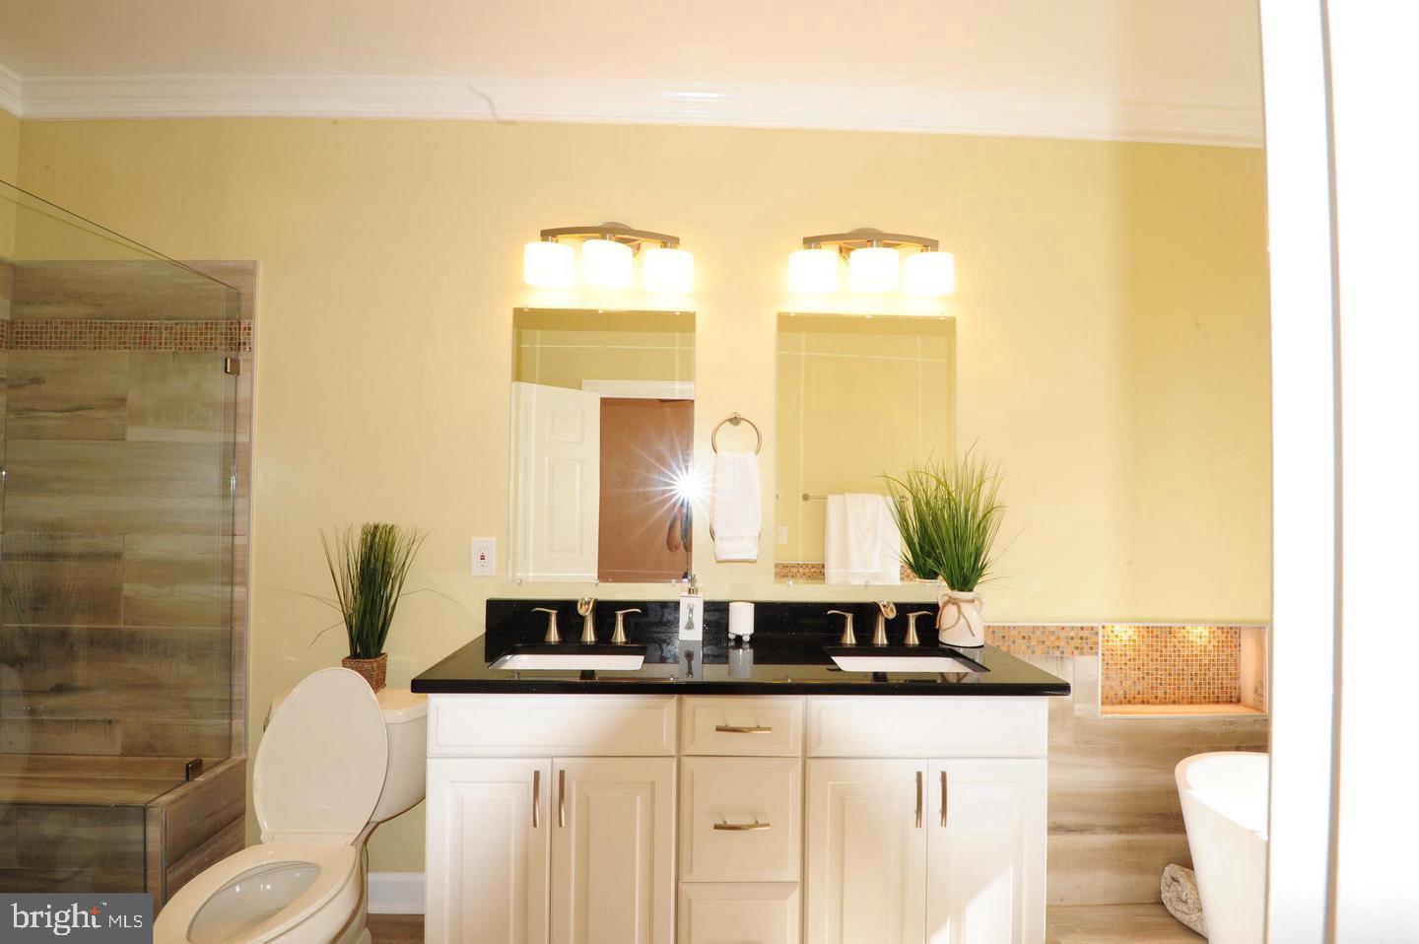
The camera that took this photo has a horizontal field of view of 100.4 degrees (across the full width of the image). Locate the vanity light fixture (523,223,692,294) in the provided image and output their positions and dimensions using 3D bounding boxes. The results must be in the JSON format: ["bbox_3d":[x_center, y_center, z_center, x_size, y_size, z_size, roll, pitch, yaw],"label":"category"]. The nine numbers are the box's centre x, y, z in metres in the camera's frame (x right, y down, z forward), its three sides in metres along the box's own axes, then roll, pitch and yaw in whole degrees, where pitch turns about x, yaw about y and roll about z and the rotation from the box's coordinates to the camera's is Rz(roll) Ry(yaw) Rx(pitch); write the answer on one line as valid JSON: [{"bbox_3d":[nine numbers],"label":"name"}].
[{"bbox_3d":[-0.317,-0.711,1.898,0.535,0.256,0.175,1,-2,-2],"label":"vanity light fixture"}]

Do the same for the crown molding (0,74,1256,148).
[{"bbox_3d":[-0.177,-1.234,1.968,4.245,0.092,0.085,1,-2,-2],"label":"crown molding"}]

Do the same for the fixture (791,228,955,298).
[{"bbox_3d":[0.523,-0.707,1.922,0.536,0.250,0.175,1,-2,-2],"label":"fixture"}]

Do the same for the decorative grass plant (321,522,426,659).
[{"bbox_3d":[-1.031,0.365,1.803,0.306,0.411,0.230,1,-2,-2],"label":"decorative grass plant"}]

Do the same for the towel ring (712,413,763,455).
[{"bbox_3d":[0.088,-0.107,1.941,0.164,0.159,0.066,1,-2,-2],"label":"towel ring"}]

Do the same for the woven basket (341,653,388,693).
[{"bbox_3d":[-1.053,0.619,1.813,0.097,0.106,0.097,1,-2,-2],"label":"woven basket"}]

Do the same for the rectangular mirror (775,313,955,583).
[{"bbox_3d":[0.525,-0.079,1.976,0.606,0.902,0.020,1,-2,-2],"label":"rectangular mirror"}]

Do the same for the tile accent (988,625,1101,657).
[{"bbox_3d":[1.109,0.564,1.971,0.393,0.105,0.012,1,-2,-2],"label":"tile accent"}]

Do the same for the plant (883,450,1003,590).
[{"bbox_3d":[0.762,0.159,1.848,0.333,0.426,0.250,1,-2,-2],"label":"plant"}]

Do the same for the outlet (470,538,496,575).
[{"bbox_3d":[-0.738,0.278,1.929,0.081,0.119,0.012,1,-2,-2],"label":"outlet"}]

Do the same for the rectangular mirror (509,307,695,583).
[{"bbox_3d":[-0.349,-0.088,1.951,0.605,0.902,0.020,1,-2,-2],"label":"rectangular mirror"}]

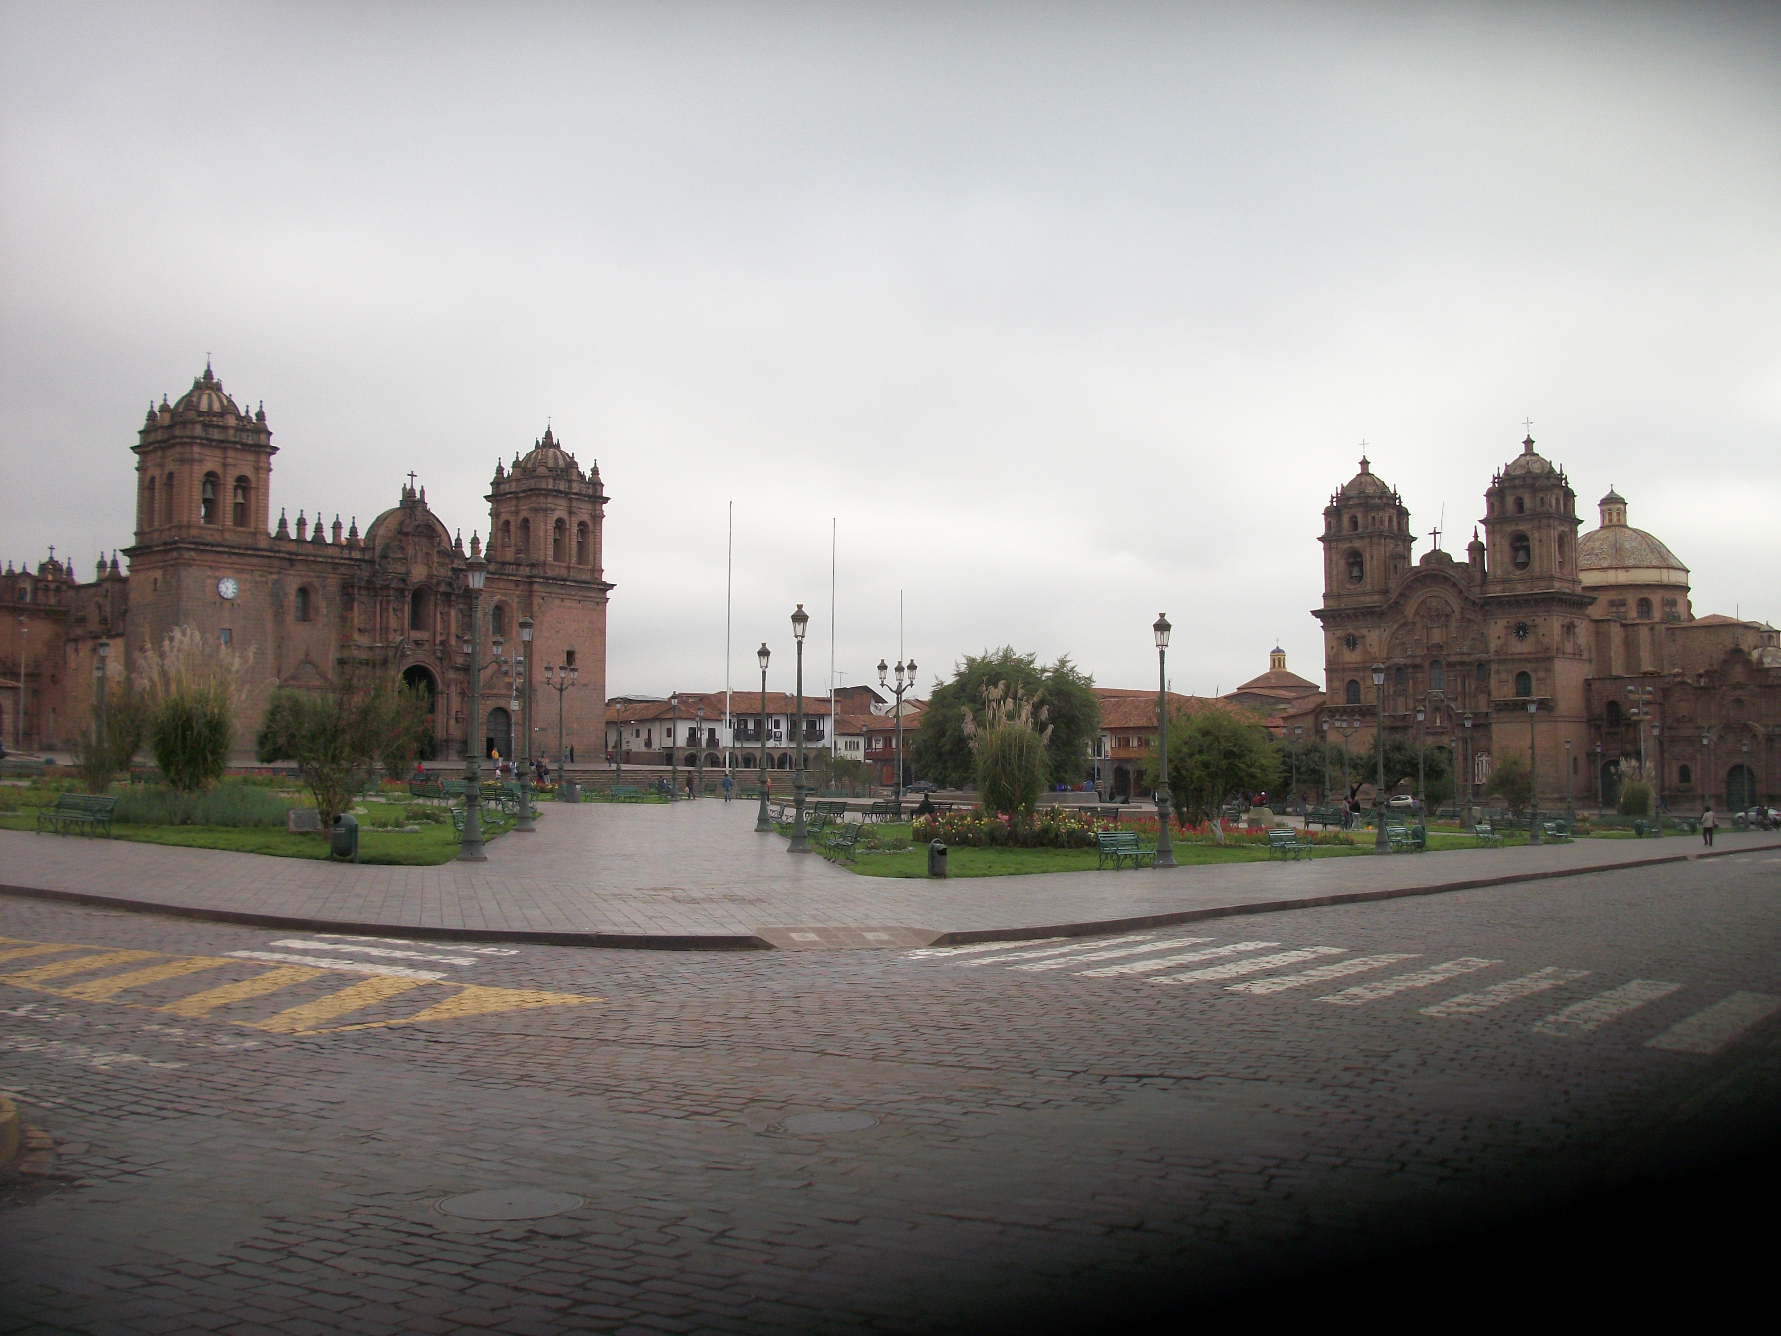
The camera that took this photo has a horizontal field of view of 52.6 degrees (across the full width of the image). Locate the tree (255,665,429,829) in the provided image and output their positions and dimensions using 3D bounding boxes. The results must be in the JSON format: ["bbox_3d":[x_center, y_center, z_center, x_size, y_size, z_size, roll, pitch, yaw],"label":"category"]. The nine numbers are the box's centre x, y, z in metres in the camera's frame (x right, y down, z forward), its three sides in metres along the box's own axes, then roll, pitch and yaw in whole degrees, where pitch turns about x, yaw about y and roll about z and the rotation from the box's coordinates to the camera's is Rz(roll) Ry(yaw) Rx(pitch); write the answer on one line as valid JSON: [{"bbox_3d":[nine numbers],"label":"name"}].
[{"bbox_3d":[-12.086,1.830,39.801,3.910,3.870,3.500,0,-3,0],"label":"tree"}]

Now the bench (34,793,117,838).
[{"bbox_3d":[-16.625,3.019,36.827,1.850,0.840,0.650,-2,-4,33],"label":"bench"}]

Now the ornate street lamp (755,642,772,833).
[{"bbox_3d":[-3.756,2.070,53.797,0.530,5.650,0.530,0,-3,0],"label":"ornate street lamp"}]

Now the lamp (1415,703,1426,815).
[{"bbox_3d":[23.356,4.506,79.179,0.530,5.650,0.530,0,-3,0],"label":"lamp"}]

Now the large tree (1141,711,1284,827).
[{"bbox_3d":[10.257,3.437,57.590,4.450,4.340,4.200,0,-3,0],"label":"large tree"}]

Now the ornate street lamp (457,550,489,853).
[{"bbox_3d":[-7.502,0.638,32.482,0.530,5.650,0.530,0,-3,0],"label":"ornate street lamp"}]

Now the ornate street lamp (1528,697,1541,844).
[{"bbox_3d":[24.840,3.976,69.424,0.530,5.650,0.530,0,-3,0],"label":"ornate street lamp"}]

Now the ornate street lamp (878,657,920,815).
[{"bbox_3d":[0.344,2.898,73.758,1.600,6.550,1.450,0,-3,0],"label":"ornate street lamp"}]

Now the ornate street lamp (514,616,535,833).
[{"bbox_3d":[-9.578,1.476,47.489,0.530,5.650,0.530,0,-3,0],"label":"ornate street lamp"}]

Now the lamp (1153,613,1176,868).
[{"bbox_3d":[6.127,1.592,40.093,0.530,5.650,0.530,0,-3,0],"label":"lamp"}]

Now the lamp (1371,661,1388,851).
[{"bbox_3d":[14.583,2.675,53.440,0.530,5.650,0.530,0,-3,0],"label":"lamp"}]

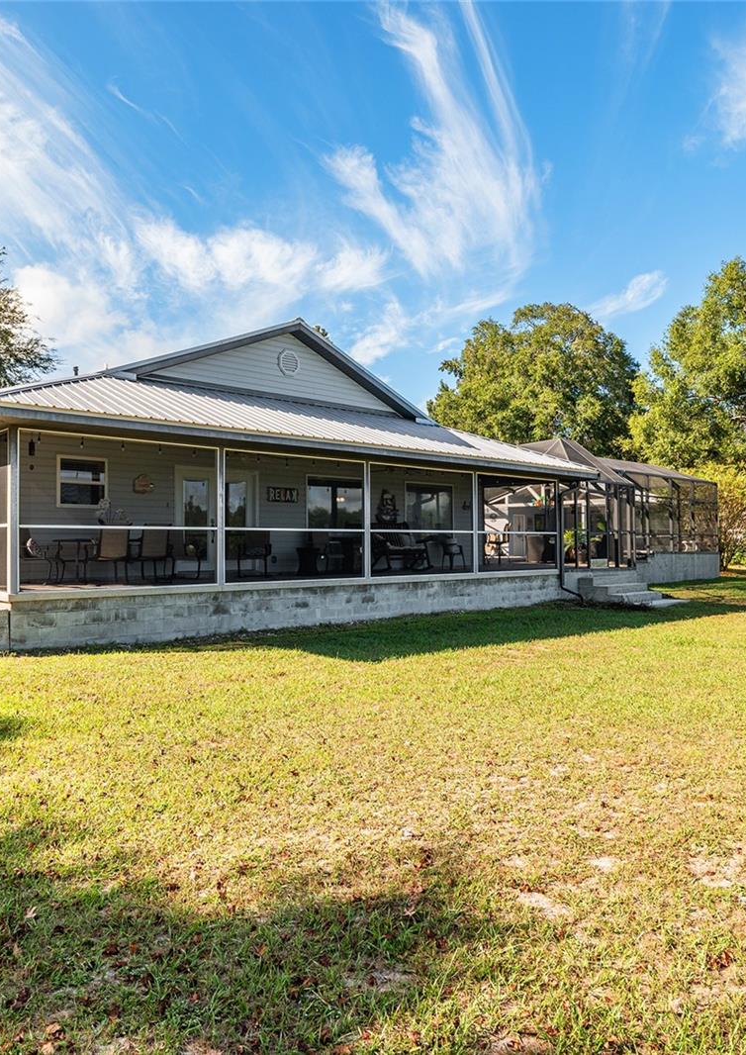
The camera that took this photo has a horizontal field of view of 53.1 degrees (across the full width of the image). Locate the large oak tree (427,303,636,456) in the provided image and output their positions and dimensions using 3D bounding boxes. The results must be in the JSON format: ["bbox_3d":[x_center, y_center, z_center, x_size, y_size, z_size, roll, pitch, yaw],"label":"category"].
[{"bbox_3d":[10.799,-6.264,50.000,15.500,17.575,15.500,-1,-1,13],"label":"large oak tree"}]

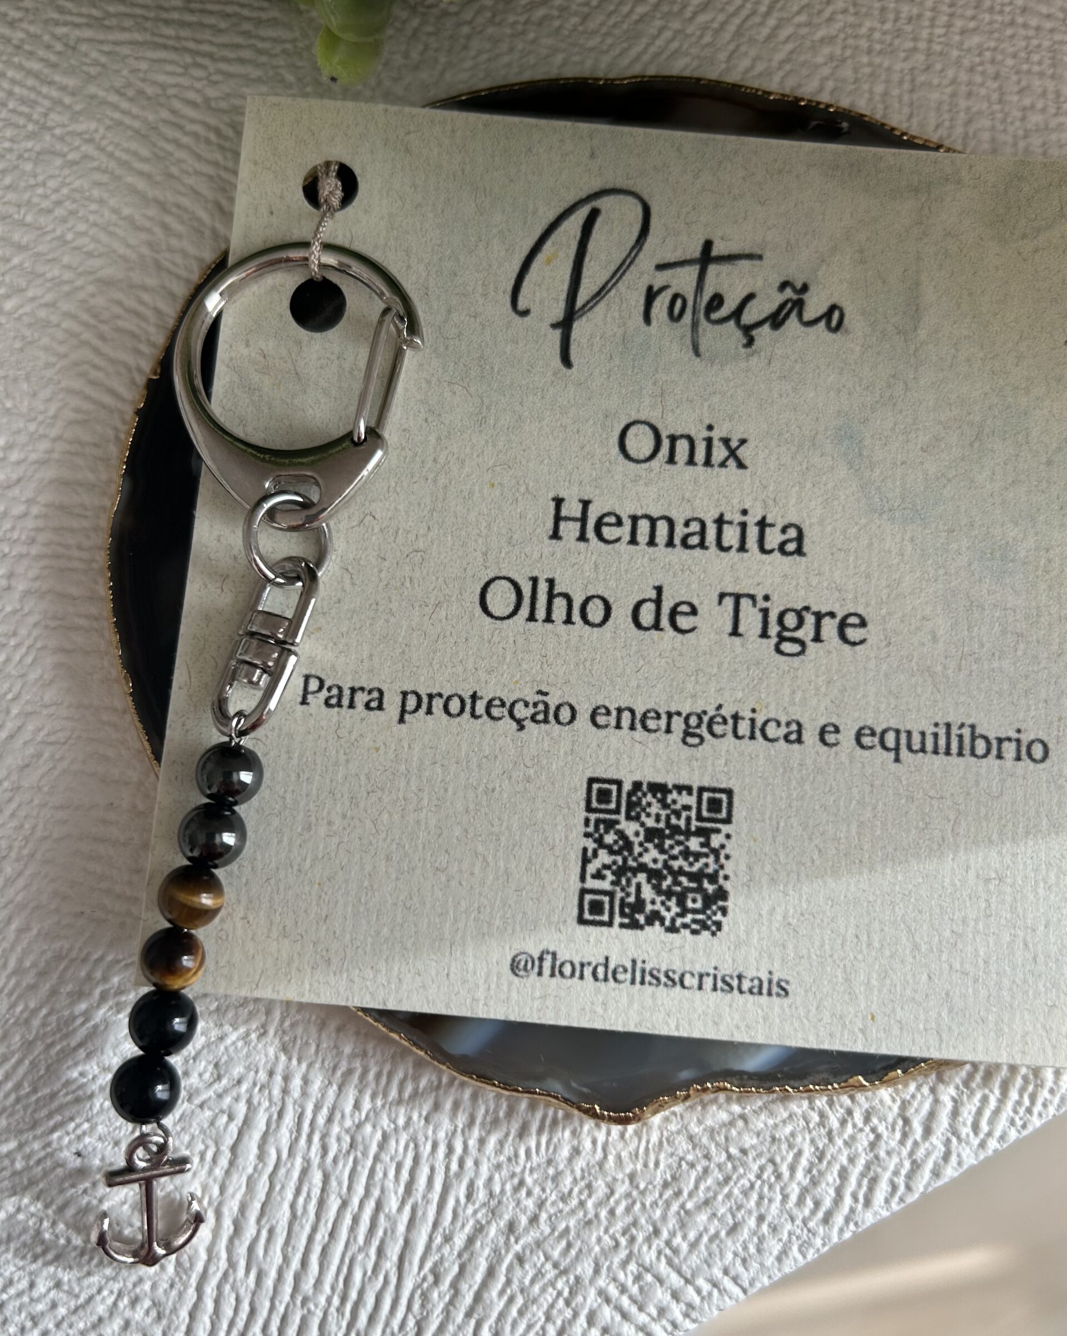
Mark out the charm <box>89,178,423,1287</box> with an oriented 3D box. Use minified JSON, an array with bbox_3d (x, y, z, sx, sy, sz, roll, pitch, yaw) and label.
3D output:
[{"bbox_3d":[-0.036,0.004,0.125,0.029,0.011,0.123,10,83,1],"label":"charm"}]

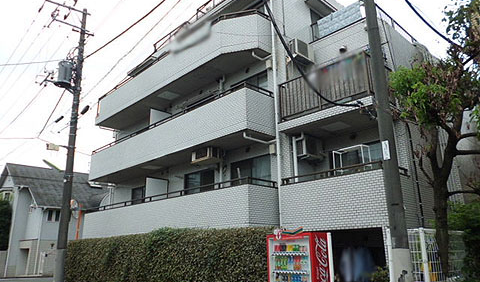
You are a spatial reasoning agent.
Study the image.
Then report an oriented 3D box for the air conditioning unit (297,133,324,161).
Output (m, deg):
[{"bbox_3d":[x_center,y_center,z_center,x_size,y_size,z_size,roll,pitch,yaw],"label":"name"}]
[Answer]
[{"bbox_3d":[1.878,0.214,9.745,0.780,0.520,0.290,15,-23,-42],"label":"air conditioning unit"}]

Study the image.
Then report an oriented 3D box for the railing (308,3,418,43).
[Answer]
[{"bbox_3d":[4.036,-3.173,11.574,3.300,0.640,1.900,15,-23,-42],"label":"railing"}]

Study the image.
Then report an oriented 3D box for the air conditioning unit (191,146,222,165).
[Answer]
[{"bbox_3d":[-1.016,0.447,10.906,0.480,0.380,0.790,15,-23,-42],"label":"air conditioning unit"}]

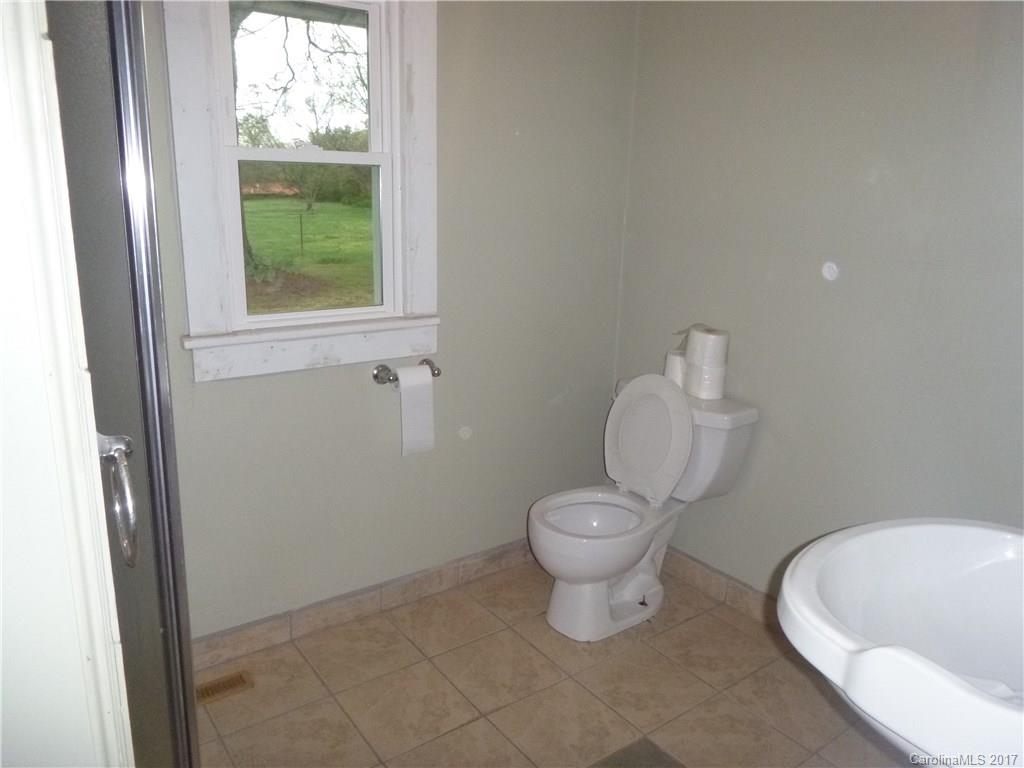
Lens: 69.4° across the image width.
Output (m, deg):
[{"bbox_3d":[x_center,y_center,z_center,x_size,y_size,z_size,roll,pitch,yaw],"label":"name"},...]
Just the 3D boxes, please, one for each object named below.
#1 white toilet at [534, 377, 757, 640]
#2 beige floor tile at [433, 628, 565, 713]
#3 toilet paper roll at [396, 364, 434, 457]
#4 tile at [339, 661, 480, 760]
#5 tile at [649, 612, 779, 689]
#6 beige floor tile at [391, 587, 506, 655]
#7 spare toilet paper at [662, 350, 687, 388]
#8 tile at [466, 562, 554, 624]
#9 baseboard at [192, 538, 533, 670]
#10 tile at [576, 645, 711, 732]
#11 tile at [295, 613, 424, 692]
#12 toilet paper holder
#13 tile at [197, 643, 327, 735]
[{"bbox_3d":[0.362,0.377,2.461,0.670,0.800,0.490,-9,17,-35],"label":"white toilet"},{"bbox_3d":[-0.042,0.863,2.233,0.302,0.010,0.307,-9,17,-35],"label":"beige floor tile"},{"bbox_3d":[-0.316,0.079,2.350,0.112,0.276,0.060,-9,17,-35],"label":"toilet paper roll"},{"bbox_3d":[-0.287,0.886,2.030,0.300,0.012,0.300,-9,17,-35],"label":"tile"},{"bbox_3d":[0.642,0.850,2.364,0.305,0.010,0.305,-9,17,-35],"label":"tile"},{"bbox_3d":[-0.225,0.785,2.447,0.300,0.012,0.312,-9,17,-35],"label":"beige floor tile"},{"bbox_3d":[0.583,-0.031,2.563,0.115,0.108,0.115,-9,17,-35],"label":"spare toilet paper"},{"bbox_3d":[0.020,0.749,2.622,0.300,0.012,0.312,-9,17,-35],"label":"tile"},{"bbox_3d":[-0.312,0.704,2.607,1.586,0.105,0.014,-9,17,-35],"label":"baseboard"},{"bbox_3d":[0.391,0.889,2.179,0.317,0.010,0.302,-9,17,-35],"label":"tile"},{"bbox_3d":[-0.476,0.833,2.305,0.305,0.010,0.308,-9,17,-35],"label":"tile"},{"bbox_3d":[-0.322,-0.031,2.352,0.223,0.063,0.086,-9,17,-35],"label":"toilet paper holder"},{"bbox_3d":[-0.714,0.859,2.096,0.300,0.012,0.312,-9,17,-35],"label":"tile"}]

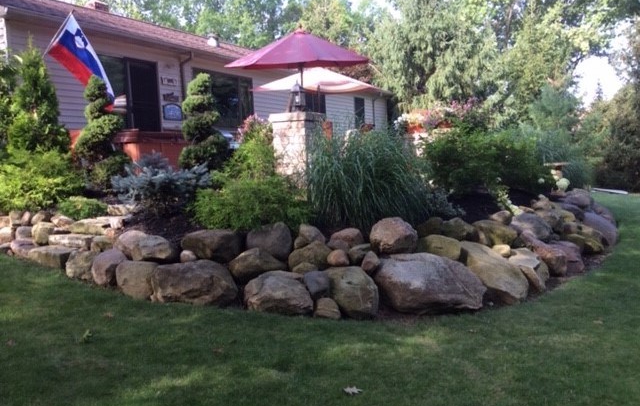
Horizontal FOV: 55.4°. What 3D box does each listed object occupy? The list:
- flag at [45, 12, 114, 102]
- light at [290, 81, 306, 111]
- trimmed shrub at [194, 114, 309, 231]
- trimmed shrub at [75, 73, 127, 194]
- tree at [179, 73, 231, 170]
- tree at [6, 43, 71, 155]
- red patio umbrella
[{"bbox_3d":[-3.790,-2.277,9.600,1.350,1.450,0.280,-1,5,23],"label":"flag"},{"bbox_3d":[-0.332,-1.643,9.400,0.240,0.440,0.240,-1,5,23],"label":"light"},{"bbox_3d":[-0.843,-0.375,7.500,1.380,1.420,1.250,-3,5,-6],"label":"trimmed shrub"},{"bbox_3d":[-3.228,-1.042,9.000,0.800,1.720,0.800,-4,5,-19],"label":"trimmed shrub"},{"bbox_3d":[-1.744,-1.155,9.200,0.770,1.600,0.770,-4,5,-10],"label":"tree"},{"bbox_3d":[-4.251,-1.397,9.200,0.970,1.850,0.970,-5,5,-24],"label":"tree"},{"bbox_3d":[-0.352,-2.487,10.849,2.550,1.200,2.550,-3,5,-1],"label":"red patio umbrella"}]

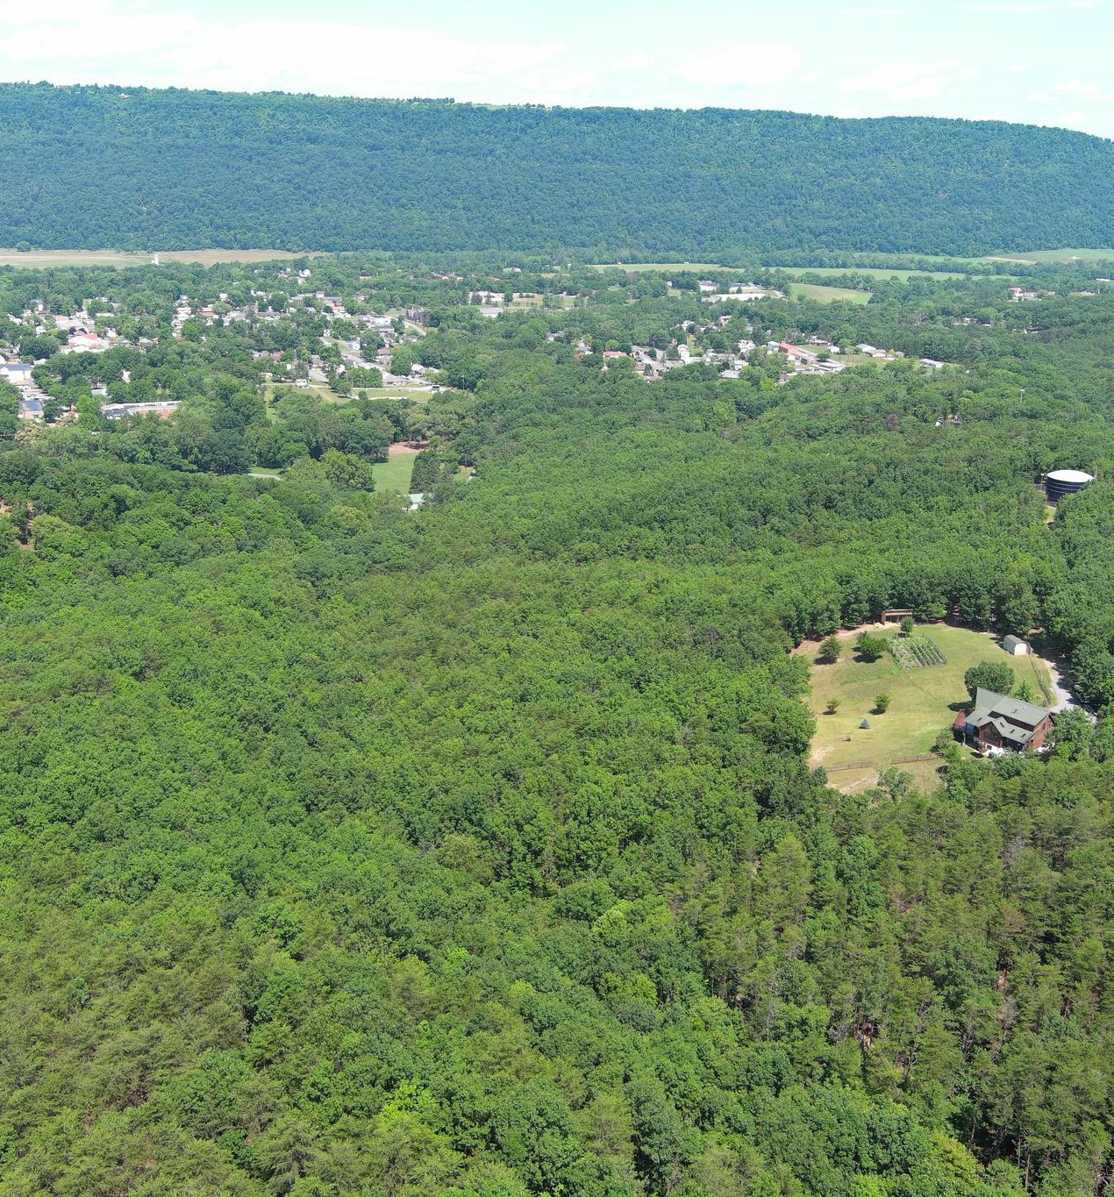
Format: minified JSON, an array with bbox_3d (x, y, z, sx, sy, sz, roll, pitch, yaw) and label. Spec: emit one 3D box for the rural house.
[{"bbox_3d":[92.474,25.107,298.437,12.700,8.700,18.300,-14,23,-37],"label":"rural house"}]

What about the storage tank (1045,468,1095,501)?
[{"bbox_3d":[166.574,-36.256,470.000,15.200,8.600,15.200,6,18,19],"label":"storage tank"}]

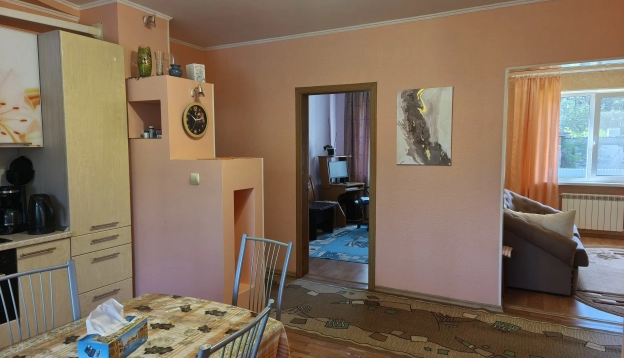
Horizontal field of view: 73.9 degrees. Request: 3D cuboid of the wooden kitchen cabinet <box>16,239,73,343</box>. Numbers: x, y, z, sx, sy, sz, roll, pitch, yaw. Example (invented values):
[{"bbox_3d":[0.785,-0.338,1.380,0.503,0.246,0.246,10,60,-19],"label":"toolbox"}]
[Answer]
[{"bbox_3d":[-2.011,0.810,2.916,0.570,0.795,0.332,3,6,29],"label":"wooden kitchen cabinet"}]

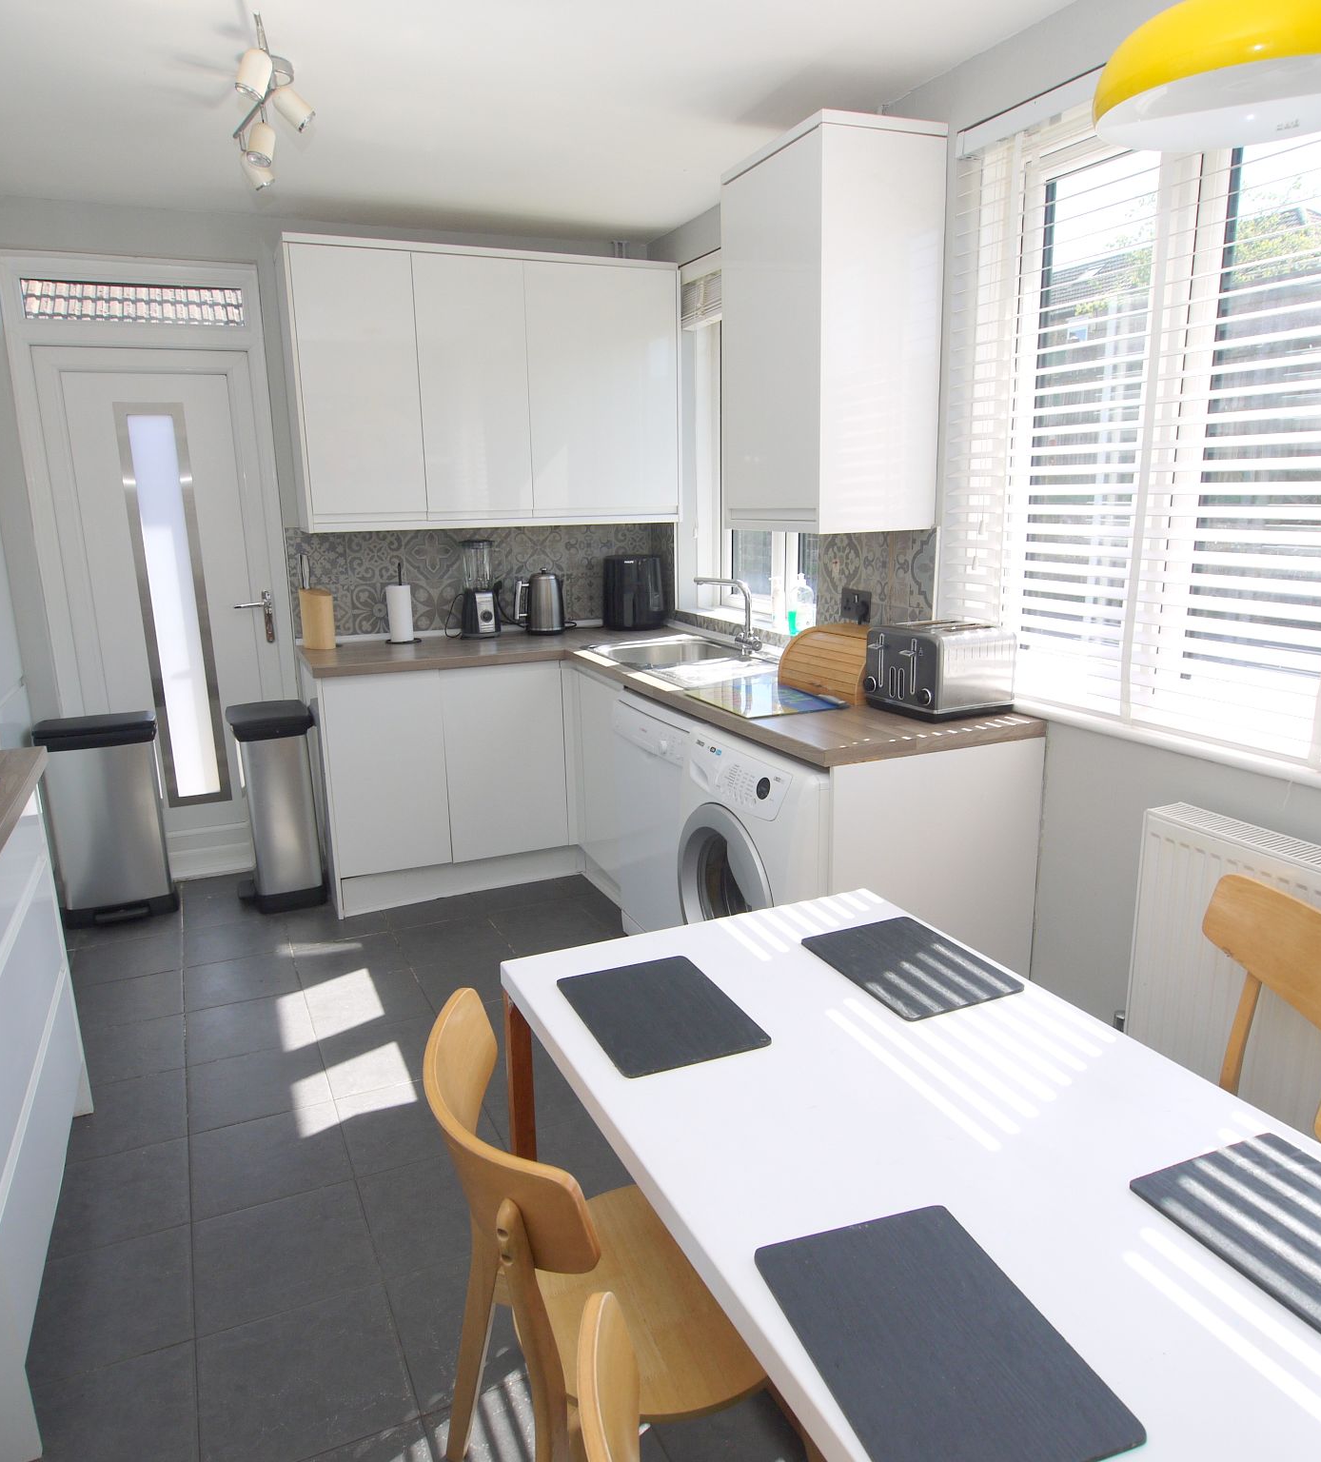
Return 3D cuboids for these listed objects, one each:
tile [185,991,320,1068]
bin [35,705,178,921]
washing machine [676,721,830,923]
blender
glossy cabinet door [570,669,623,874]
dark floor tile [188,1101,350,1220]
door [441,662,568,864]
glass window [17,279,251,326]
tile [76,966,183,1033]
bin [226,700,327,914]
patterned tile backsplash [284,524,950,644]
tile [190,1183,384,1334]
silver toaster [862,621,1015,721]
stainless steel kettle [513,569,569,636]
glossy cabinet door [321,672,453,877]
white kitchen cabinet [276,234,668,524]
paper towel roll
[{"bbox_3d":[-1.165,0.848,2.881,0.328,0.010,0.324,-7,14,-24],"label":"tile"},{"bbox_3d":[-2.003,0.311,3.696,0.380,0.715,0.290,-7,15,-24],"label":"bin"},{"bbox_3d":[0.453,0.424,2.673,0.580,0.850,0.600,-7,14,-23],"label":"washing machine"},{"bbox_3d":[-0.725,-0.567,4.053,0.145,0.382,0.160,-9,15,-30],"label":"blender"},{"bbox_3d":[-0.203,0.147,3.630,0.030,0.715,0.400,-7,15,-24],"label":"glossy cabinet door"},{"bbox_3d":[-0.892,0.978,2.316,0.330,0.010,0.330,-7,14,-24],"label":"dark floor tile"},{"bbox_3d":[-0.579,0.112,3.798,0.455,0.724,0.020,-7,15,-24],"label":"door"},{"bbox_3d":[-1.863,-1.518,3.611,0.705,0.135,0.030,-7,15,-24],"label":"glass window"},{"bbox_3d":[-1.619,0.827,3.064,0.330,0.010,0.330,-7,14,-24],"label":"tile"},{"bbox_3d":[-1.442,0.276,3.806,0.300,0.715,0.360,-7,15,-24],"label":"bin"},{"bbox_3d":[-0.334,-0.436,3.296,1.500,0.440,1.910,-7,14,-23],"label":"patterned tile backsplash"},{"bbox_3d":[-0.749,1.041,2.019,0.330,0.010,0.330,-7,14,-24],"label":"tile"},{"bbox_3d":[0.699,-0.156,2.574,0.272,0.205,0.277,-7,14,-25],"label":"silver toaster"},{"bbox_3d":[-0.494,-0.541,4.224,0.225,0.262,0.163,-4,14,-13],"label":"stainless steel kettle"},{"bbox_3d":[-0.965,0.160,3.623,0.400,0.724,0.020,-7,15,-24],"label":"glossy cabinet door"},{"bbox_3d":[-0.662,-1.282,3.904,1.437,0.974,0.370,-7,14,-24],"label":"white kitchen cabinet"},{"bbox_3d":[-1.029,-0.464,4.029,0.097,0.220,0.097,-7,15,-24],"label":"paper towel roll"}]

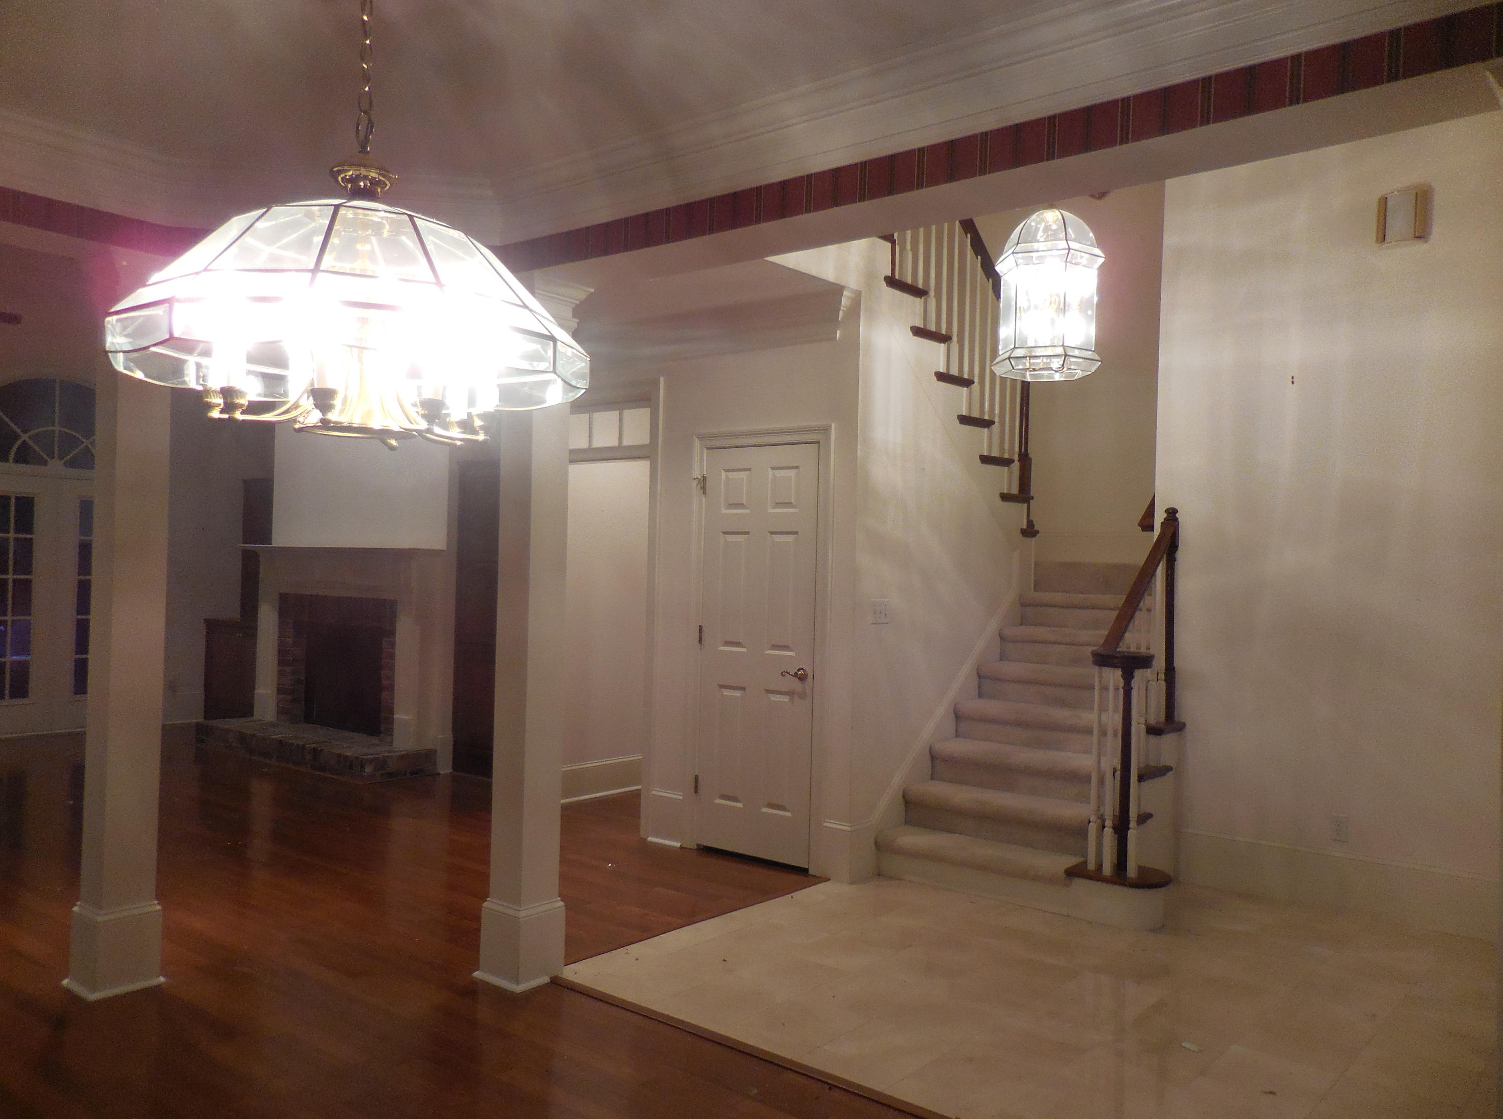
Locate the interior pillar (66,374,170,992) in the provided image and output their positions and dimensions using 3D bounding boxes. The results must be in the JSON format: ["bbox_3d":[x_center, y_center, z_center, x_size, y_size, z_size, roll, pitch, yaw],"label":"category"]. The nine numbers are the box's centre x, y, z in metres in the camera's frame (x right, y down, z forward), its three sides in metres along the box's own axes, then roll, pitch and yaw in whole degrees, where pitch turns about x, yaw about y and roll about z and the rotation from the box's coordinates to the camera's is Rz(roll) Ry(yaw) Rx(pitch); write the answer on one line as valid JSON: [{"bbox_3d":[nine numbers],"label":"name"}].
[{"bbox_3d":[-2.098,0.207,3.660,0.250,2.420,0.250,0,-2,38],"label":"interior pillar"}]

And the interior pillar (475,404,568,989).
[{"bbox_3d":[-0.769,0.238,3.799,0.250,2.420,0.250,0,-2,38],"label":"interior pillar"}]

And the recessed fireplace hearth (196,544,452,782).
[{"bbox_3d":[-3.220,0.699,8.143,2.340,1.580,0.720,0,-2,38],"label":"recessed fireplace hearth"}]

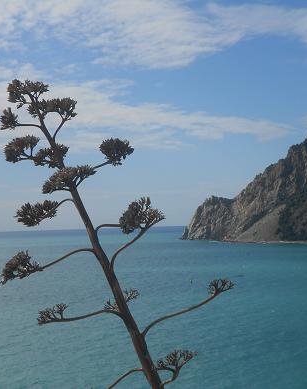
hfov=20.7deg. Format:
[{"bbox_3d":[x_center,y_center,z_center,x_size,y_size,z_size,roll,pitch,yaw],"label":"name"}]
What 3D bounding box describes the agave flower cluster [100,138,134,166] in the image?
[{"bbox_3d":[-0.262,-0.305,6.100,0.242,0.197,0.242,-2,-2,0],"label":"agave flower cluster"}]

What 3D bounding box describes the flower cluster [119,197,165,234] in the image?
[{"bbox_3d":[-0.085,0.149,5.950,0.320,0.261,0.272,-2,-2,0],"label":"flower cluster"}]

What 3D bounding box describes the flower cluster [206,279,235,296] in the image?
[{"bbox_3d":[0.479,0.665,6.000,0.196,0.125,0.177,-2,-2,0],"label":"flower cluster"}]

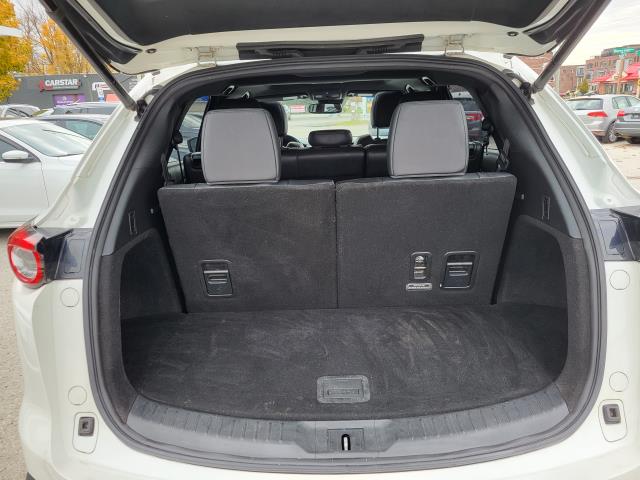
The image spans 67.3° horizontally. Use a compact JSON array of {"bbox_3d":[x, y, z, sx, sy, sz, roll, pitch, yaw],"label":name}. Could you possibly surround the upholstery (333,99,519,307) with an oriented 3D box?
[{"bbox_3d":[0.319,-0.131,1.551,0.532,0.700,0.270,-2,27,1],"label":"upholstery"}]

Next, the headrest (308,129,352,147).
[{"bbox_3d":[0.048,-0.464,2.195,0.210,0.095,0.100,-2,15,1],"label":"headrest"}]

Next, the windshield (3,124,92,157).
[{"bbox_3d":[-3.682,-1.405,6.648,0.750,0.420,1.380,-3,15,-2],"label":"windshield"}]

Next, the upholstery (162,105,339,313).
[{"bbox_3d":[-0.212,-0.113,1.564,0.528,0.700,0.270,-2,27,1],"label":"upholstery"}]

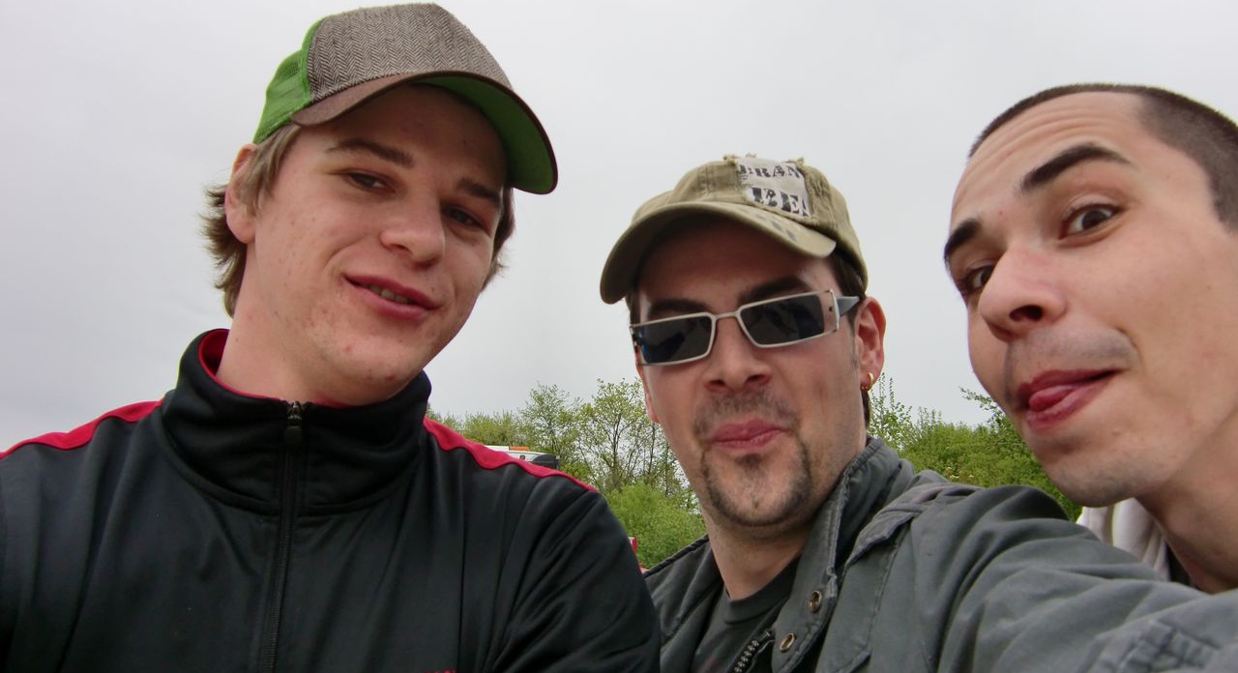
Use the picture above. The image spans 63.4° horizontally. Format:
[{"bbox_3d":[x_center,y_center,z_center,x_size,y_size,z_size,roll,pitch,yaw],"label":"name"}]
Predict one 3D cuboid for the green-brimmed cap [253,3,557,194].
[{"bbox_3d":[-0.142,-0.158,0.681,0.171,0.132,0.270,13,-16,-29],"label":"green-brimmed cap"}]

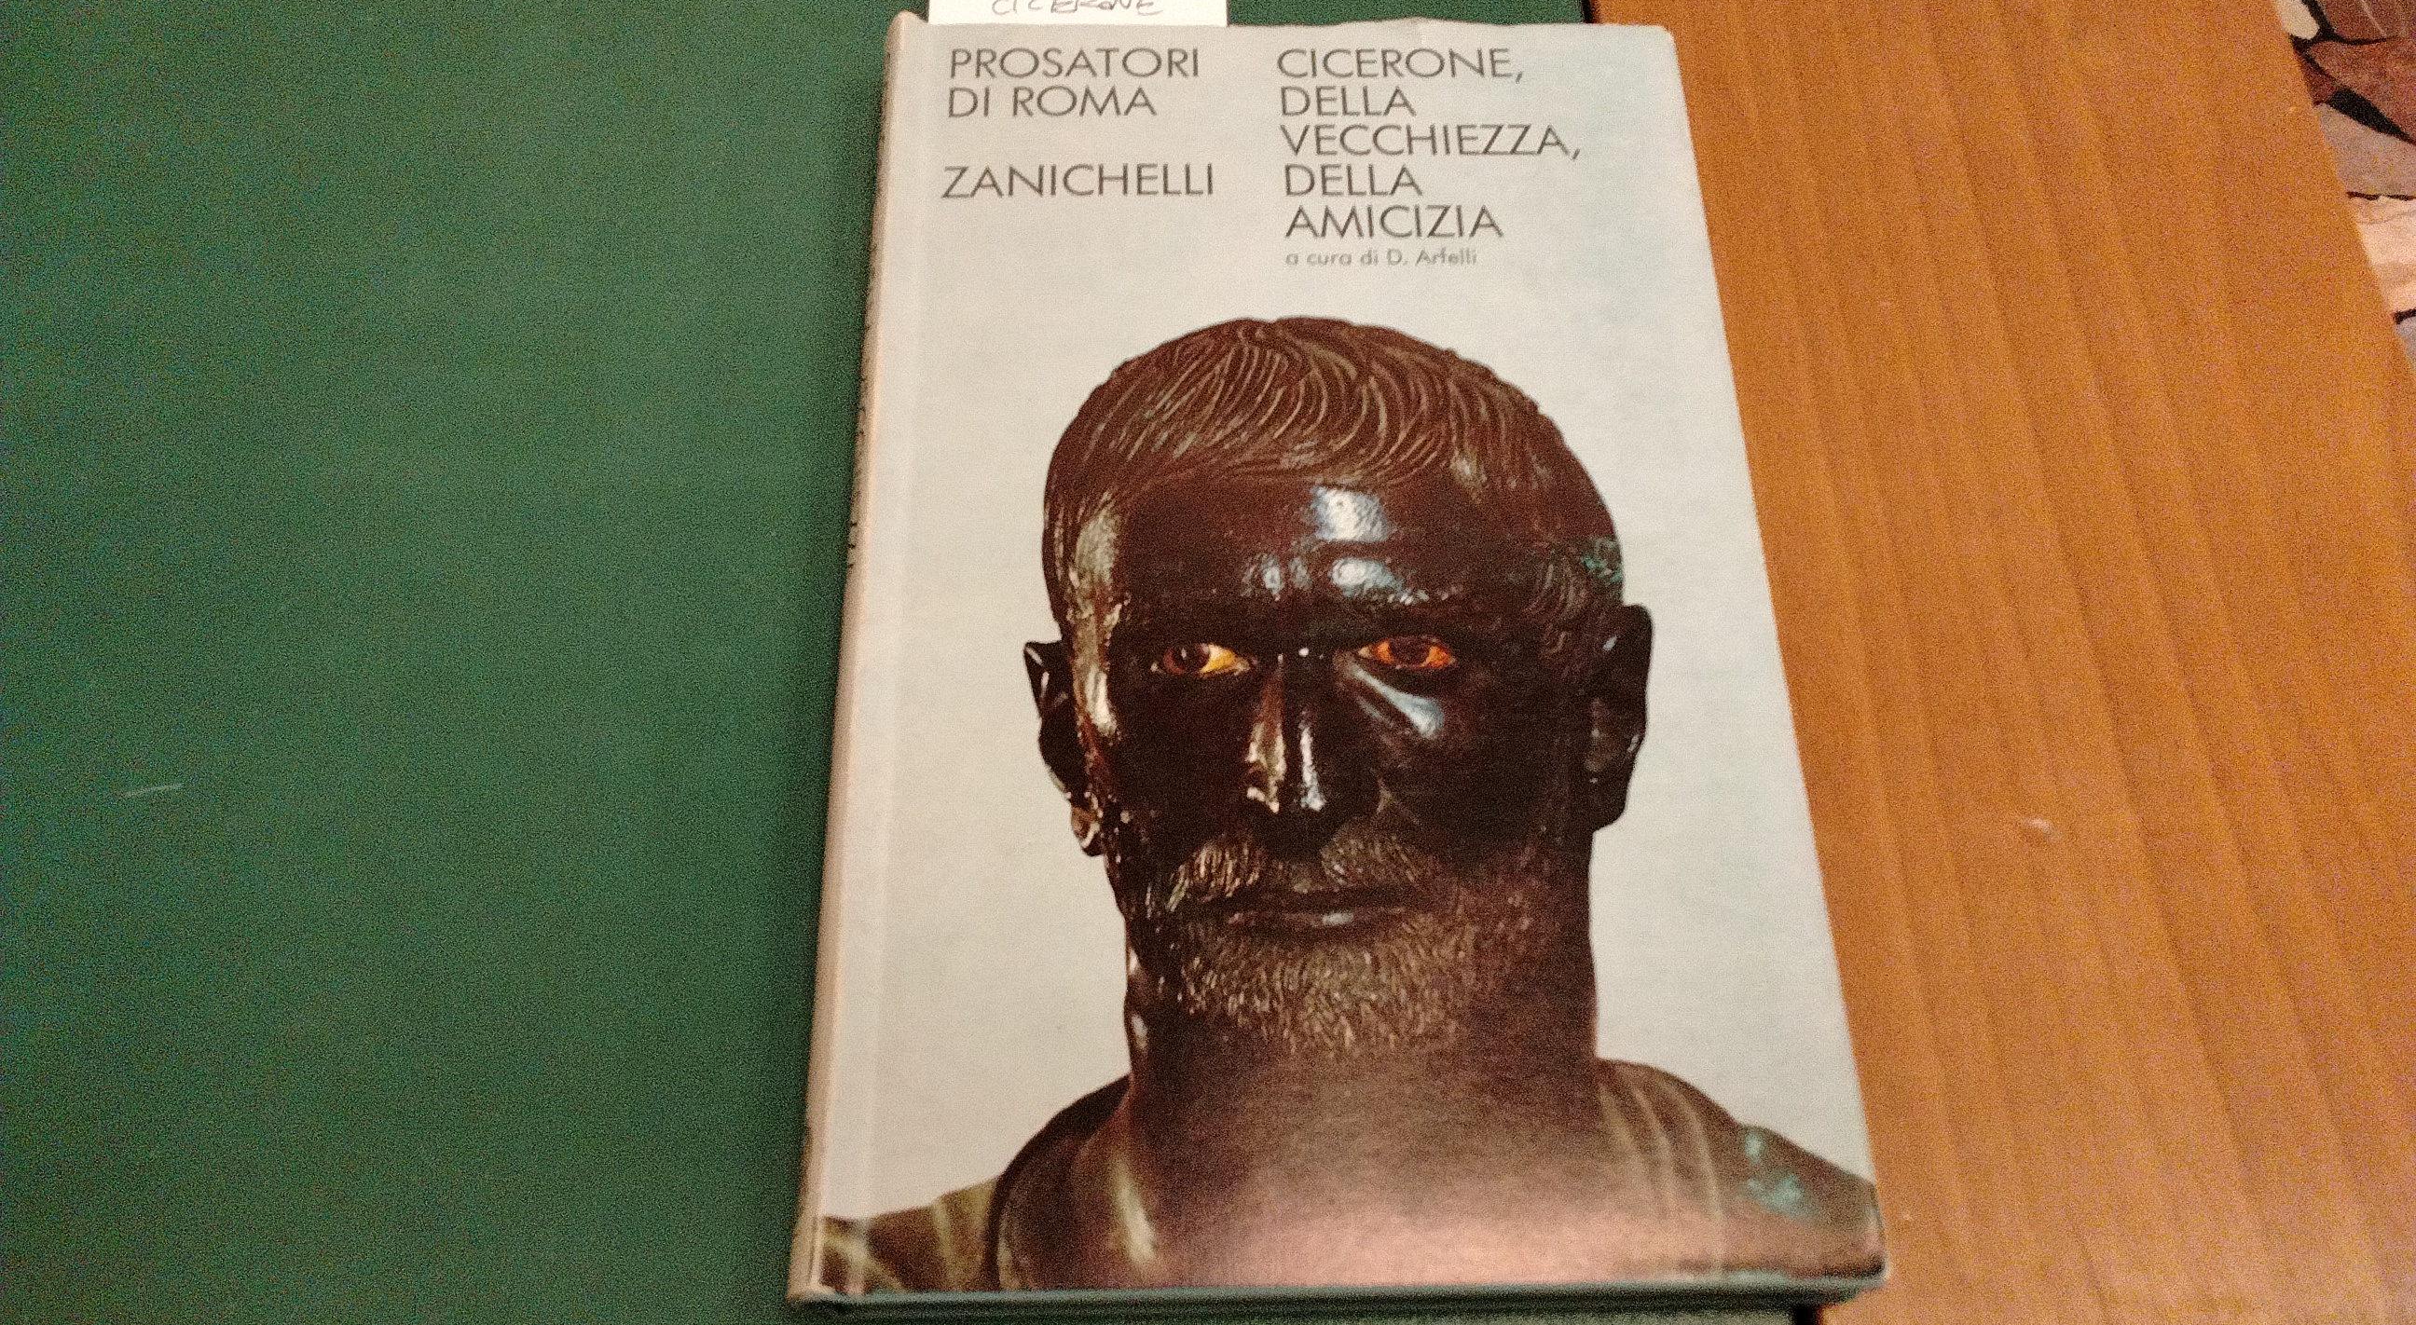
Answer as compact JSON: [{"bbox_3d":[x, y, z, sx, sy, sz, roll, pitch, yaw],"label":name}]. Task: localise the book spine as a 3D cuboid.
[{"bbox_3d":[-0.047,-0.012,0.256,0.007,0.015,0.197,0,65,-1],"label":"book spine"}]

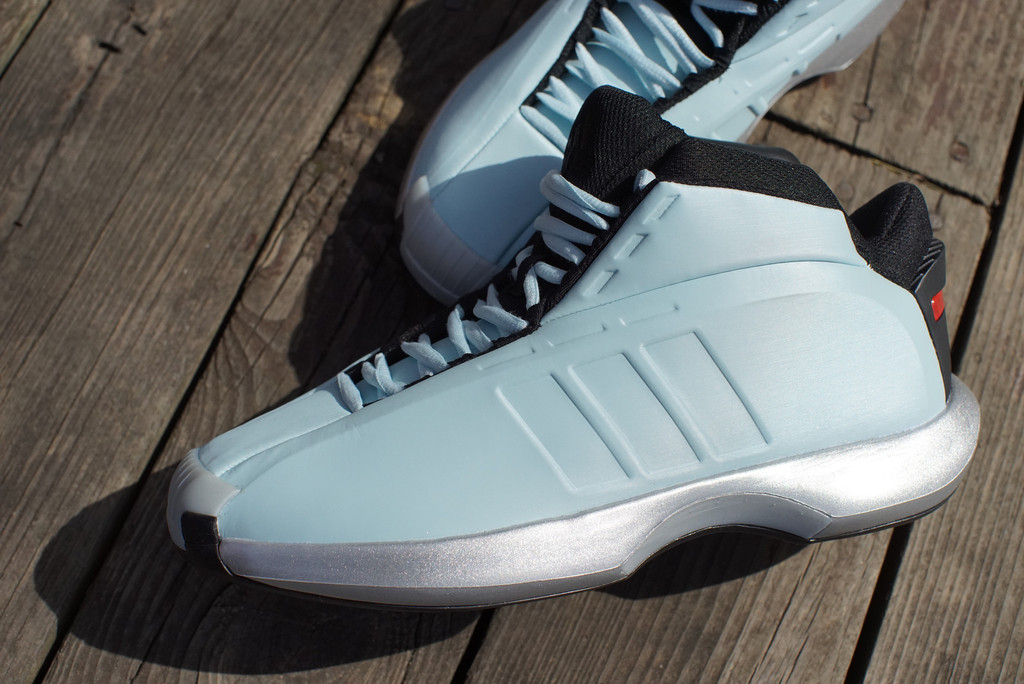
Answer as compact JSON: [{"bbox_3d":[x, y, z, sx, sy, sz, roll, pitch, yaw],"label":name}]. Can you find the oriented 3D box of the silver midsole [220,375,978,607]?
[{"bbox_3d":[0.033,0.050,0.522,0.287,0.108,0.045,-9,100,-8],"label":"silver midsole"}]

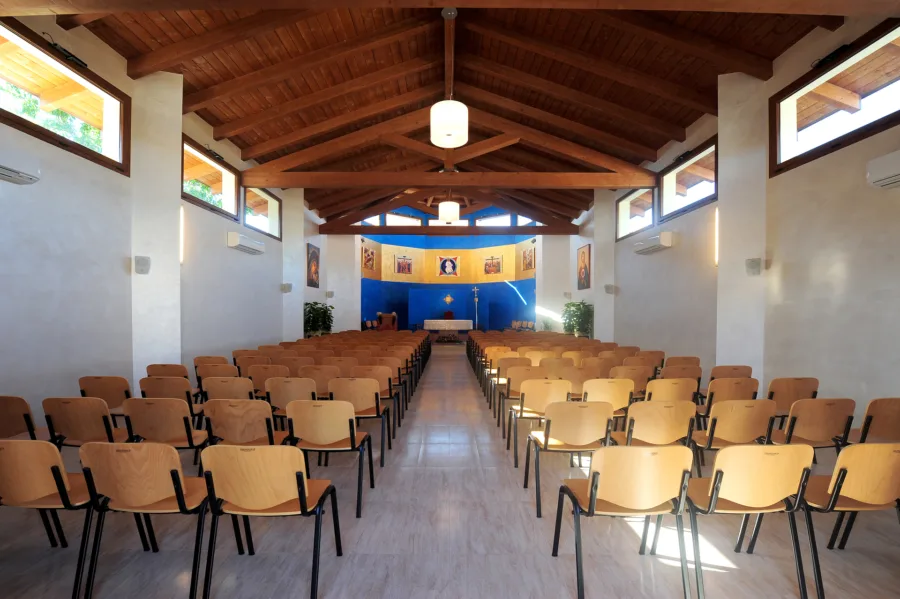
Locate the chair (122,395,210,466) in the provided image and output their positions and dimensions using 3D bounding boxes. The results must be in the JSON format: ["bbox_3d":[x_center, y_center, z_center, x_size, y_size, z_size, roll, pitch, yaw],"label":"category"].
[{"bbox_3d":[-1.985,1.094,2.568,0.530,0.800,0.510,0,-2,0],"label":"chair"}]

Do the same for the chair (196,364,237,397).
[{"bbox_3d":[-2.589,1.158,4.133,0.530,0.820,0.500,0,-2,2],"label":"chair"}]

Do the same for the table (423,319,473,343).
[{"bbox_3d":[-0.086,1.451,16.755,2.380,0.940,0.850,0,-2,0],"label":"table"}]

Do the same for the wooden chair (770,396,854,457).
[{"bbox_3d":[2.599,1.119,2.621,0.540,0.815,0.500,0,-2,0],"label":"wooden chair"}]

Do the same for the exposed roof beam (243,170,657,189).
[{"bbox_3d":[0.000,-2.656,7.830,9.200,0.330,0.200,0,-2,0],"label":"exposed roof beam"}]

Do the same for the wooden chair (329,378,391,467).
[{"bbox_3d":[-0.890,1.153,3.451,0.540,0.815,0.500,0,-2,0],"label":"wooden chair"}]

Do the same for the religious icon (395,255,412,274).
[{"bbox_3d":[-2.235,-1.676,16.880,0.940,0.920,0.050,1,-2,-35],"label":"religious icon"}]

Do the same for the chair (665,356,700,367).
[{"bbox_3d":[3.066,1.178,4.833,0.530,0.820,0.500,0,-2,-2],"label":"chair"}]

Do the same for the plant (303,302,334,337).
[{"bbox_3d":[-4.060,0.899,10.800,0.950,1.620,0.900,0,-2,0],"label":"plant"}]

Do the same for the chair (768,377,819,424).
[{"bbox_3d":[3.185,1.148,3.499,0.535,0.815,0.500,0,-2,-4],"label":"chair"}]

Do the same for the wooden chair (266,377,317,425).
[{"bbox_3d":[-1.439,1.145,3.440,0.535,0.815,0.500,0,-2,2],"label":"wooden chair"}]

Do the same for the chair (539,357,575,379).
[{"bbox_3d":[1.437,1.188,4.921,0.530,0.800,0.510,0,-2,0],"label":"chair"}]

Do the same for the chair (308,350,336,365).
[{"bbox_3d":[-2.022,1.235,5.760,0.535,0.815,0.500,0,-2,2],"label":"chair"}]

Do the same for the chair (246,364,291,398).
[{"bbox_3d":[-2.003,1.158,4.122,0.530,0.820,0.500,0,-2,2],"label":"chair"}]

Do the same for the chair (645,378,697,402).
[{"bbox_3d":[2.026,1.138,3.422,0.530,0.820,0.500,0,-2,-2],"label":"chair"}]

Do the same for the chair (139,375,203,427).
[{"bbox_3d":[-2.648,1.153,3.451,0.540,0.815,0.500,0,-2,0],"label":"chair"}]

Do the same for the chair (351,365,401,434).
[{"bbox_3d":[-0.870,1.156,4.137,0.530,0.800,0.510,0,-2,0],"label":"chair"}]

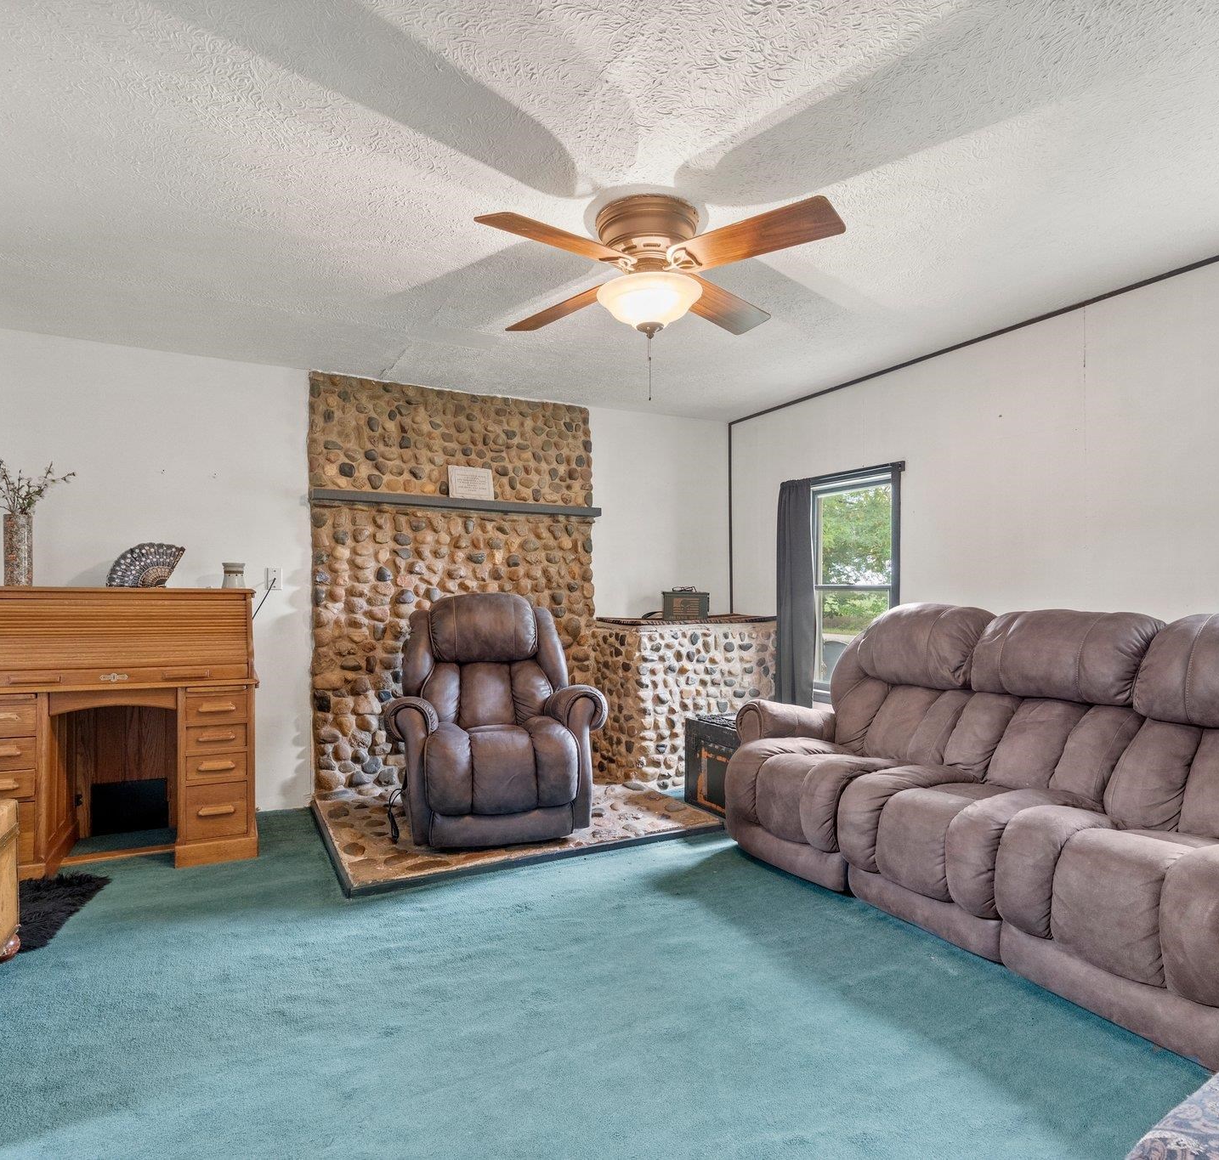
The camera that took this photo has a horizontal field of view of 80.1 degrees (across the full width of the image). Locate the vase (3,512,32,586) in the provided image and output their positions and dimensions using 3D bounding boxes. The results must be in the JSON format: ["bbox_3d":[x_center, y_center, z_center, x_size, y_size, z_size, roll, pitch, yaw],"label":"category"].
[{"bbox_3d":[-2.591,-0.134,3.173,0.100,0.326,0.100,0,0,-27],"label":"vase"}]

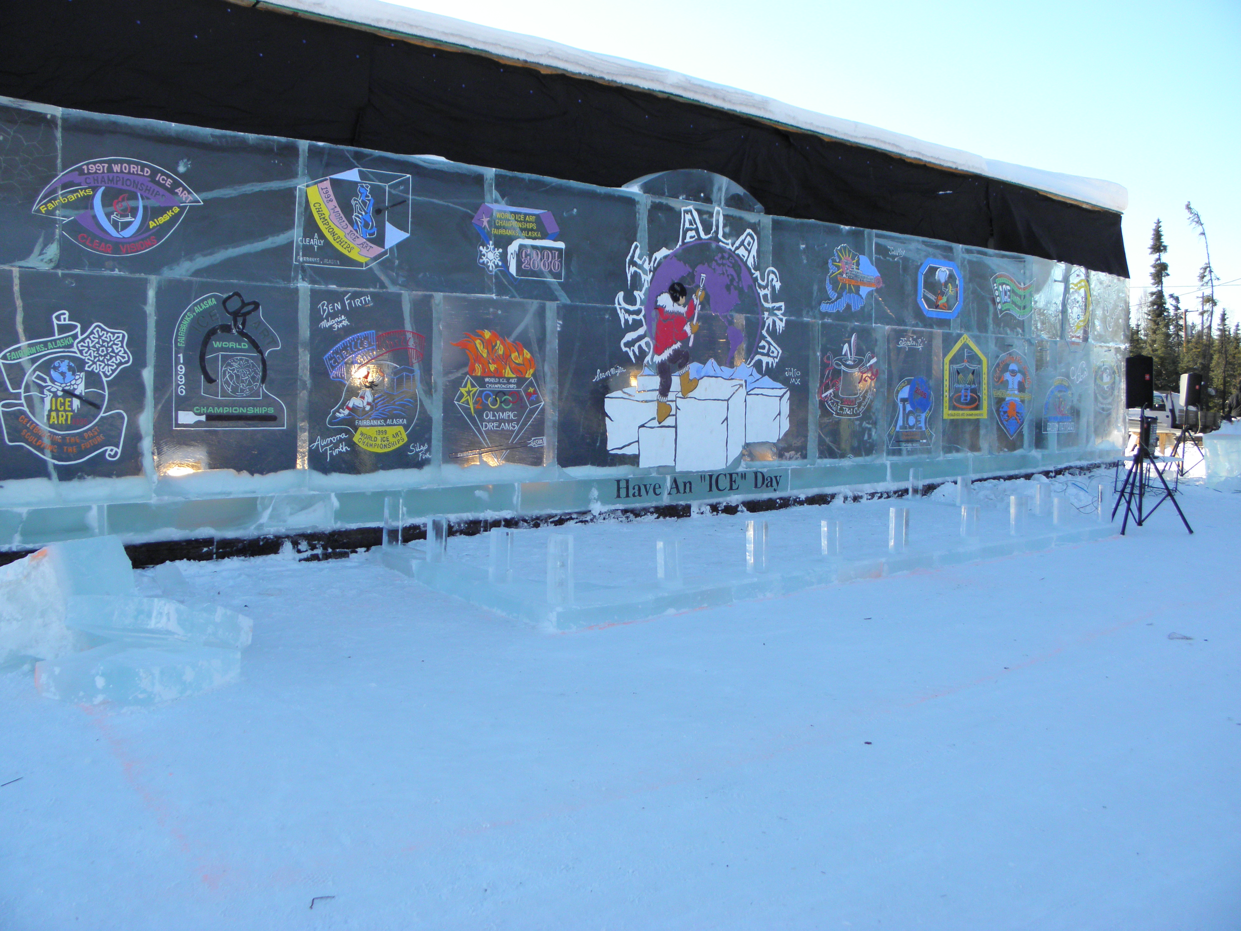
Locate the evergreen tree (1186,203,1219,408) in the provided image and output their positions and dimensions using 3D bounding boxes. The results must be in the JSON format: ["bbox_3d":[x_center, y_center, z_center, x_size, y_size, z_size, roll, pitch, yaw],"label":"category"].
[{"bbox_3d":[30.158,-7.740,52.000,1.750,11.600,1.700,2,4,30],"label":"evergreen tree"}]

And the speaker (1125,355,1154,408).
[{"bbox_3d":[6.103,-0.986,11.800,0.340,0.615,0.320,3,5,34],"label":"speaker"}]

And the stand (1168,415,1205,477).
[{"bbox_3d":[10.520,-0.375,18.700,1.000,1.300,1.000,2,4,30],"label":"stand"}]

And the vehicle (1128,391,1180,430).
[{"bbox_3d":[18.210,-1.721,34.500,1.950,1.900,5.200,-3,5,-40],"label":"vehicle"}]

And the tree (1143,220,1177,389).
[{"bbox_3d":[27.949,-7.339,52.000,1.900,10.800,1.900,2,4,30],"label":"tree"}]

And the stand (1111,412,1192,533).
[{"bbox_3d":[6.190,0.024,11.750,1.000,1.420,1.000,2,4,30],"label":"stand"}]

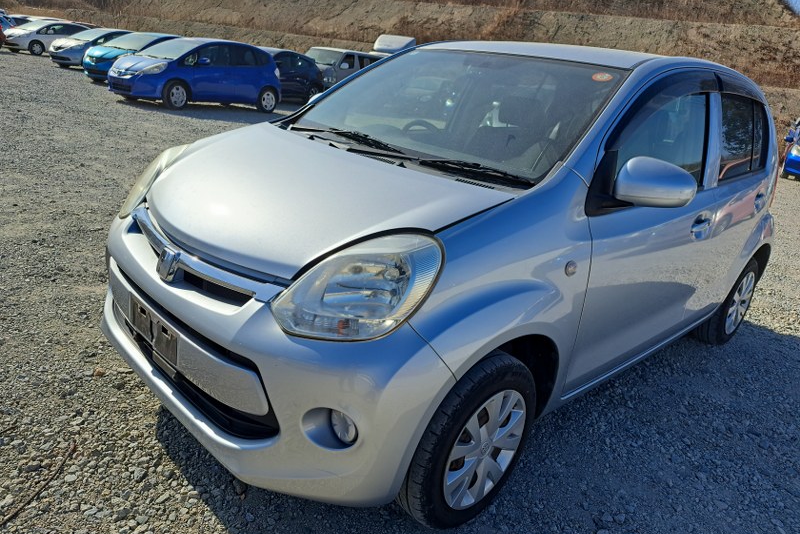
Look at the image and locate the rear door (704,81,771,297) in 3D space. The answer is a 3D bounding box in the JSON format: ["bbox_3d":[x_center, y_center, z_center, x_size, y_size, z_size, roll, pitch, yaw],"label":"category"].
[{"bbox_3d":[1.629,-0.330,2.776,0.880,1.120,0.230,-11,25,-42],"label":"rear door"}]

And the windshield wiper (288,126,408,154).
[{"bbox_3d":[-0.217,-0.525,2.261,0.680,0.070,0.120,23,24,39],"label":"windshield wiper"}]

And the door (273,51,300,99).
[{"bbox_3d":[-3.367,-5.761,16.600,0.200,1.200,1.100,16,21,28],"label":"door"}]

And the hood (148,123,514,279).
[{"bbox_3d":[-0.403,-0.251,1.847,0.730,0.320,1.380,-11,25,-42],"label":"hood"}]

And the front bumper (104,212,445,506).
[{"bbox_3d":[-0.596,0.182,1.847,0.480,0.600,1.630,-11,25,-42],"label":"front bumper"}]

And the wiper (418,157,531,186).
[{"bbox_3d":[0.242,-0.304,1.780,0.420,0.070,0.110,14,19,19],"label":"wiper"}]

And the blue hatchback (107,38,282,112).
[{"bbox_3d":[-4.482,-4.350,12.479,1.695,1.525,3.900,18,21,29],"label":"blue hatchback"}]

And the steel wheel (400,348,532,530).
[{"bbox_3d":[0.215,0.524,1.745,0.575,0.575,0.180,-11,25,-42],"label":"steel wheel"}]

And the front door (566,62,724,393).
[{"bbox_3d":[0.952,-0.183,2.162,1.110,1.150,0.230,-11,25,-42],"label":"front door"}]

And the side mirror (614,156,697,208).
[{"bbox_3d":[0.756,-0.245,1.640,0.140,0.145,0.215,-11,25,-42],"label":"side mirror"}]

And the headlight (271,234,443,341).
[{"bbox_3d":[-0.099,0.039,1.347,0.350,0.280,0.280,-10,25,-43],"label":"headlight"}]

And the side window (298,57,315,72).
[{"bbox_3d":[-2.950,-6.389,17.500,0.100,0.360,0.850,16,21,28],"label":"side window"}]

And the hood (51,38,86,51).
[{"bbox_3d":[-11.211,-7.559,18.772,1.360,0.300,0.840,17,21,28],"label":"hood"}]

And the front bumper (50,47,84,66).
[{"bbox_3d":[-11.377,-7.142,18.779,1.660,0.520,0.500,15,20,28],"label":"front bumper"}]

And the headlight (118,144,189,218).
[{"bbox_3d":[-0.904,-0.325,2.130,0.350,0.280,0.280,-10,25,-43],"label":"headlight"}]

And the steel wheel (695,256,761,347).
[{"bbox_3d":[1.957,0.190,3.335,0.580,0.580,0.180,-10,25,-43],"label":"steel wheel"}]

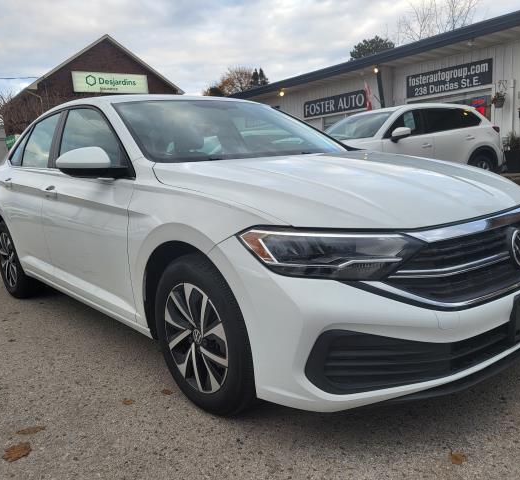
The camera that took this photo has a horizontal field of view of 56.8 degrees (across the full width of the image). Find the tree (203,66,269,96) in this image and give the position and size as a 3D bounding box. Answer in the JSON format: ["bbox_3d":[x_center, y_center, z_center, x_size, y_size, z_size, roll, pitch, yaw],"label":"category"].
[{"bbox_3d":[-2.607,-12.254,47.295,6.500,10.200,6.500,-4,10,-2],"label":"tree"}]

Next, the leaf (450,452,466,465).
[{"bbox_3d":[0.635,0.700,1.541,0.052,0.013,0.055,1,10,23],"label":"leaf"}]

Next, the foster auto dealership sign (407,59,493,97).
[{"bbox_3d":[4.970,-4.252,12.800,0.050,0.610,2.500,-11,12,-34],"label":"foster auto dealership sign"}]

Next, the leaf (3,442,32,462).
[{"bbox_3d":[-0.870,0.764,1.728,0.085,0.015,0.110,-7,10,-17],"label":"leaf"}]

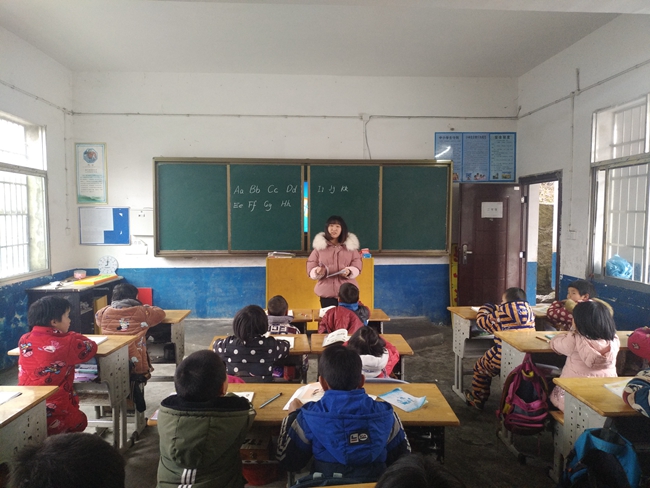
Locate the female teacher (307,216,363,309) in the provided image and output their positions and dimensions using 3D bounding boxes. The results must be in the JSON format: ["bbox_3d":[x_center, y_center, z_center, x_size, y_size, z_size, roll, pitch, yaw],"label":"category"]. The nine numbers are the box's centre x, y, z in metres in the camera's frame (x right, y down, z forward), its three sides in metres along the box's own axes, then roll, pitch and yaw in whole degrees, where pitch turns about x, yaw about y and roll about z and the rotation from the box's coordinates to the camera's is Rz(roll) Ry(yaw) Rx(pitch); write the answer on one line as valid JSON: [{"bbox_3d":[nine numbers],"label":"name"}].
[{"bbox_3d":[0.085,0.480,4.390,0.530,1.540,0.380,0,4,0],"label":"female teacher"}]

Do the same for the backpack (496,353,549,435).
[{"bbox_3d":[1.177,0.891,2.686,0.290,0.450,0.180,2,4,32],"label":"backpack"}]

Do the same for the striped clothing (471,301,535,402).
[{"bbox_3d":[1.295,0.864,3.463,0.400,0.830,0.480,-1,4,-18],"label":"striped clothing"}]

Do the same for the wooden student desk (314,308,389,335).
[{"bbox_3d":[0.210,0.927,3.681,0.600,0.705,0.400,0,4,0],"label":"wooden student desk"}]

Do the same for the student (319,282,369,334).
[{"bbox_3d":[0.132,0.793,3.381,0.390,0.990,0.500,0,3,-2],"label":"student"}]

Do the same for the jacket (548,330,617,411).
[{"bbox_3d":[1.424,0.707,2.527,0.370,0.480,0.350,-1,4,-11],"label":"jacket"}]

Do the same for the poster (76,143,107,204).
[{"bbox_3d":[-3.291,-0.990,6.352,0.420,0.855,0.020,0,3,-2],"label":"poster"}]

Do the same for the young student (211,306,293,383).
[{"bbox_3d":[-0.410,0.853,2.560,0.440,1.030,0.500,0,4,0],"label":"young student"}]

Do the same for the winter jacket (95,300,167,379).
[{"bbox_3d":[-1.390,0.704,3.203,0.430,0.540,0.370,0,4,2],"label":"winter jacket"}]

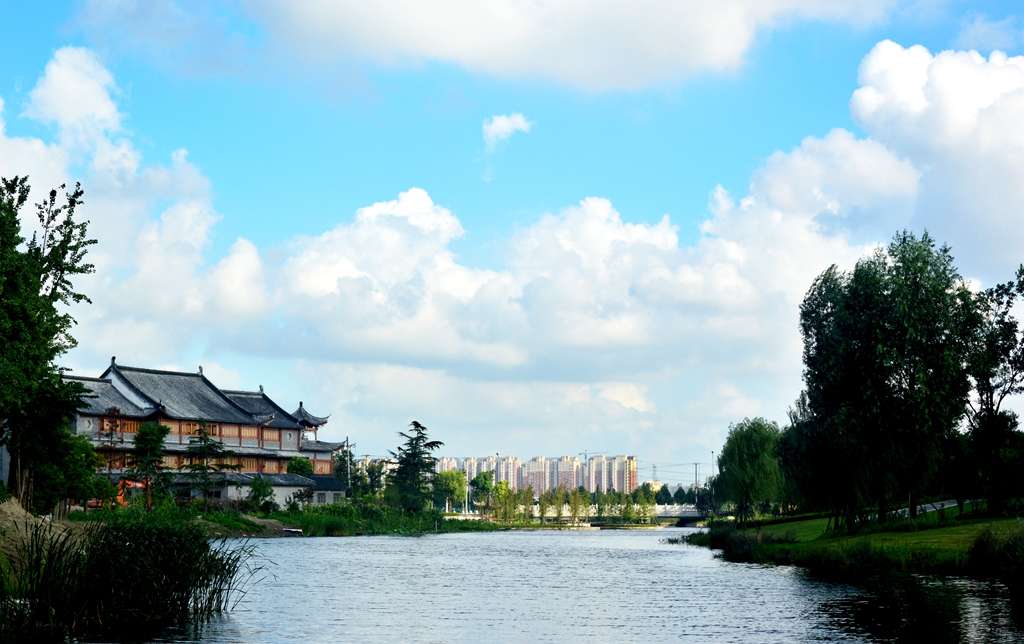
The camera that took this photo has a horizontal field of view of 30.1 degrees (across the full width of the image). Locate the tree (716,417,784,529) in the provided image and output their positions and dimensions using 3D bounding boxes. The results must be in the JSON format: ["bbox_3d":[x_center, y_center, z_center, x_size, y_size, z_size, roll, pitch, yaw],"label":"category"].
[{"bbox_3d":[16.917,10.675,135.000,4.800,7.950,4.800,0,-6,0],"label":"tree"}]

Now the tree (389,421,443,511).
[{"bbox_3d":[-9.887,14.958,195.000,5.500,9.600,5.400,0,-6,0],"label":"tree"}]

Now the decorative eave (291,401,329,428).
[{"bbox_3d":[-23.609,10.449,215.000,4.400,3.100,4.400,-4,-7,32],"label":"decorative eave"}]

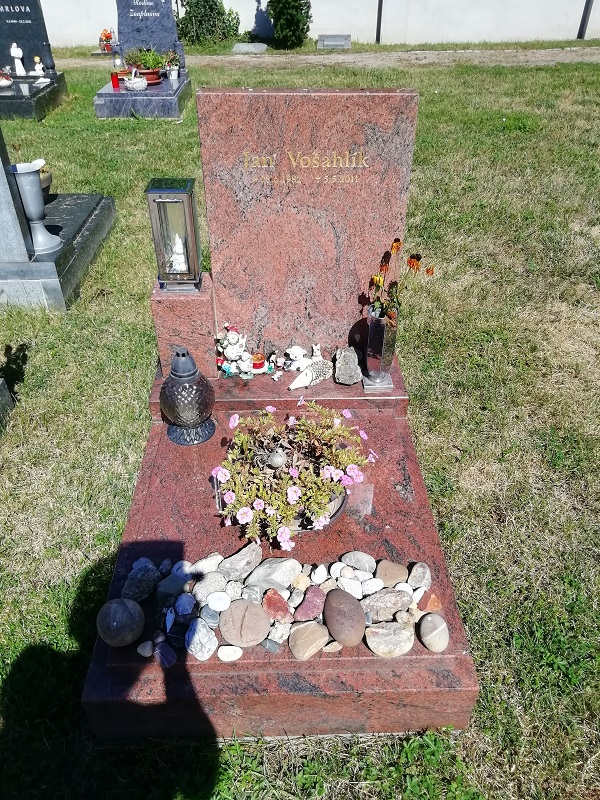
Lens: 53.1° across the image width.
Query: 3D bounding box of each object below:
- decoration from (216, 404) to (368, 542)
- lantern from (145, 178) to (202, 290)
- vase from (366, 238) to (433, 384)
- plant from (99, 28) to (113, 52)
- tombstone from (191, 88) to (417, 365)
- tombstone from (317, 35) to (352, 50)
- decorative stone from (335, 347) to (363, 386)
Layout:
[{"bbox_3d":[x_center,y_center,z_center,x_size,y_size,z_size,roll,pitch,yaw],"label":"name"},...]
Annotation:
[{"bbox_3d":[-0.034,0.187,1.594,0.385,0.165,0.385,-1,38,-1],"label":"decoration"},{"bbox_3d":[-0.375,-0.501,1.839,0.130,0.310,0.130,-1,38,-1],"label":"lantern"},{"bbox_3d":[0.286,-0.242,1.817,0.180,0.475,0.130,-1,38,-1],"label":"vase"},{"bbox_3d":[-2.912,-5.403,9.009,0.170,0.310,0.170,-1,38,-1],"label":"plant"},{"bbox_3d":[0.025,-0.521,1.906,0.612,0.814,0.087,-1,33,-1],"label":"tombstone"},{"bbox_3d":[0.531,-5.712,9.554,0.530,0.220,0.300,-1,38,-1],"label":"tombstone"},{"bbox_3d":[0.162,-0.110,1.949,0.085,0.104,0.065,-1,38,-1],"label":"decorative stone"}]

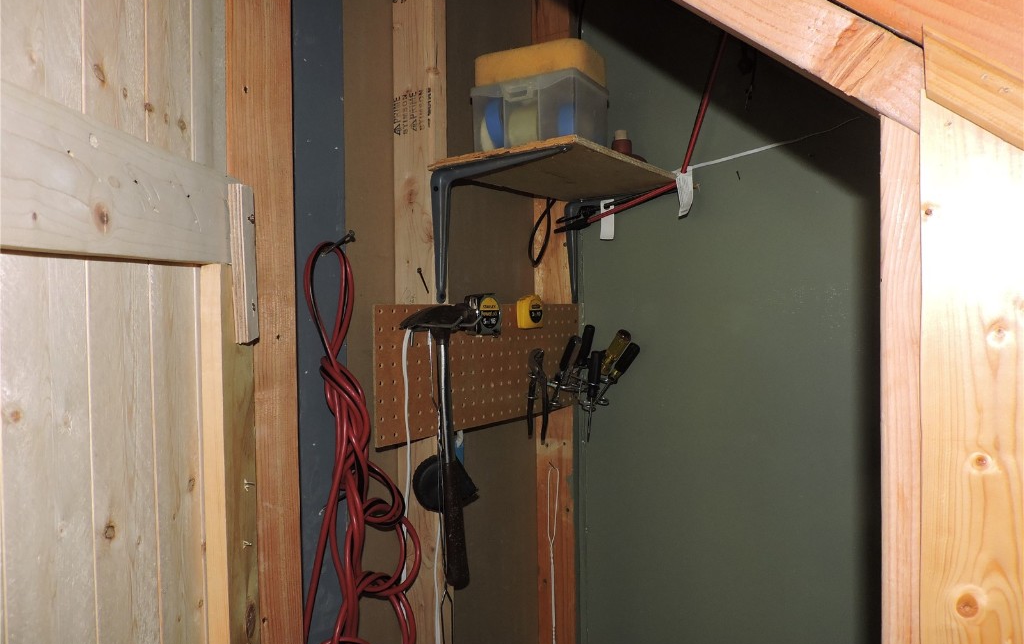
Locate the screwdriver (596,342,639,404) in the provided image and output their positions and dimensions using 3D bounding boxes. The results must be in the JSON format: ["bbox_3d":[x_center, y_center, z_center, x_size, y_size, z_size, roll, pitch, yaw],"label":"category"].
[{"bbox_3d":[0.190,0.095,1.280,0.026,0.136,0.026,42,24,28],"label":"screwdriver"}]

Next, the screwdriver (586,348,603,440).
[{"bbox_3d":[0.143,0.132,1.254,0.024,0.163,0.024,9,6,35],"label":"screwdriver"}]

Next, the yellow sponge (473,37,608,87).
[{"bbox_3d":[0.046,-0.393,1.131,0.172,0.051,0.134,0,1,30],"label":"yellow sponge"}]

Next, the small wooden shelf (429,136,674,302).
[{"bbox_3d":[0.105,-0.140,1.178,0.259,0.212,0.430,0,1,36],"label":"small wooden shelf"}]

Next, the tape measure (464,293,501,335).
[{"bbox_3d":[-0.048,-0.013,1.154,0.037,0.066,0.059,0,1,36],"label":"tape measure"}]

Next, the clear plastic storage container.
[{"bbox_3d":[0.046,-0.306,1.133,0.179,0.122,0.138,0,1,30],"label":"clear plastic storage container"}]

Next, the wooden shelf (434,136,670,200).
[{"bbox_3d":[0.104,-0.240,1.177,0.259,0.011,0.430,0,1,36],"label":"wooden shelf"}]

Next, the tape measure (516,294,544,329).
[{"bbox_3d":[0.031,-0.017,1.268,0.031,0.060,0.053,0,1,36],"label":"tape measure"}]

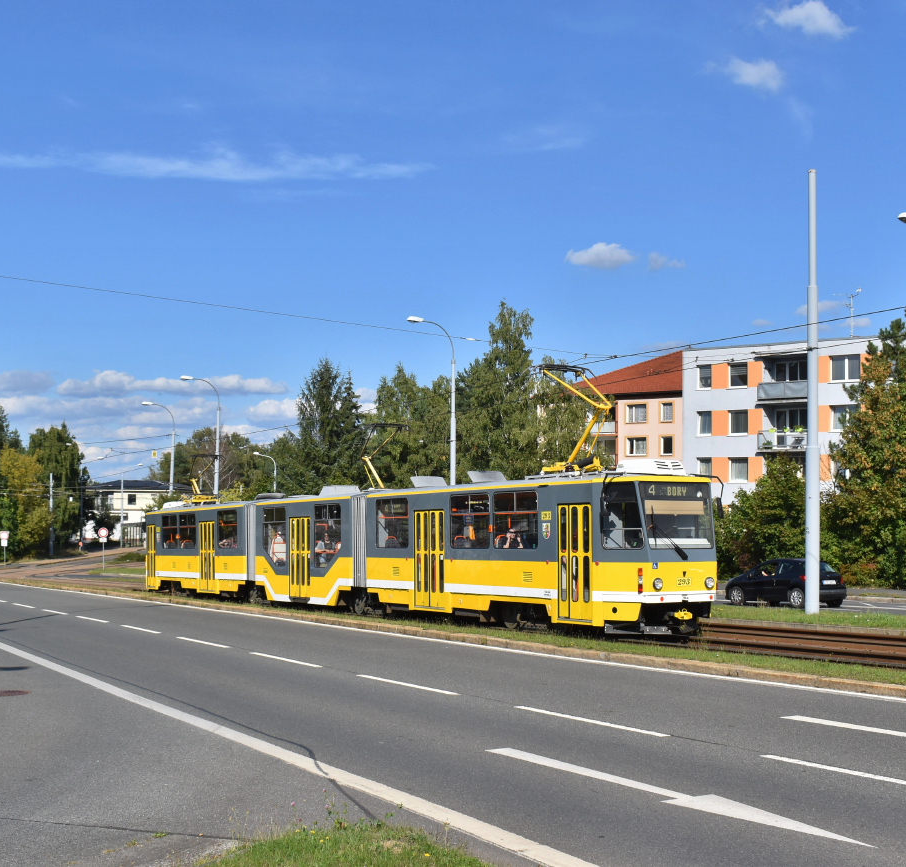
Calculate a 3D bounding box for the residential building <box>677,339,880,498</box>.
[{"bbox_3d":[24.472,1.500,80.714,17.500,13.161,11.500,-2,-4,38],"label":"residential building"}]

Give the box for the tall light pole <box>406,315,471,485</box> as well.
[{"bbox_3d":[-0.909,0.759,57.973,2.420,11.548,0.400,2,-4,-29],"label":"tall light pole"}]

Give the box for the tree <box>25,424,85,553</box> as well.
[{"bbox_3d":[-40.909,5.610,138.000,6.200,13.402,6.200,0,-3,0],"label":"tree"}]

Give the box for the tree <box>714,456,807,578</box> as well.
[{"bbox_3d":[13.106,3.778,57.000,4.100,5.598,4.100,0,-3,0],"label":"tree"}]

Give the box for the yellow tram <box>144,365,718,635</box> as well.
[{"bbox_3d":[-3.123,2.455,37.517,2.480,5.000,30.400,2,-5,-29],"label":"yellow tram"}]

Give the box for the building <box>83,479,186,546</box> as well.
[{"bbox_3d":[-38.817,9.472,165.000,13.000,7.484,10.000,1,-3,-14],"label":"building"}]

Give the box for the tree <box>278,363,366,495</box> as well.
[{"bbox_3d":[-10.451,2.391,107.000,7.200,16.708,7.000,0,-3,0],"label":"tree"}]

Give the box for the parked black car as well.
[{"bbox_3d":[9.868,4.455,39.700,1.740,1.470,4.030,2,-5,-29],"label":"parked black car"}]

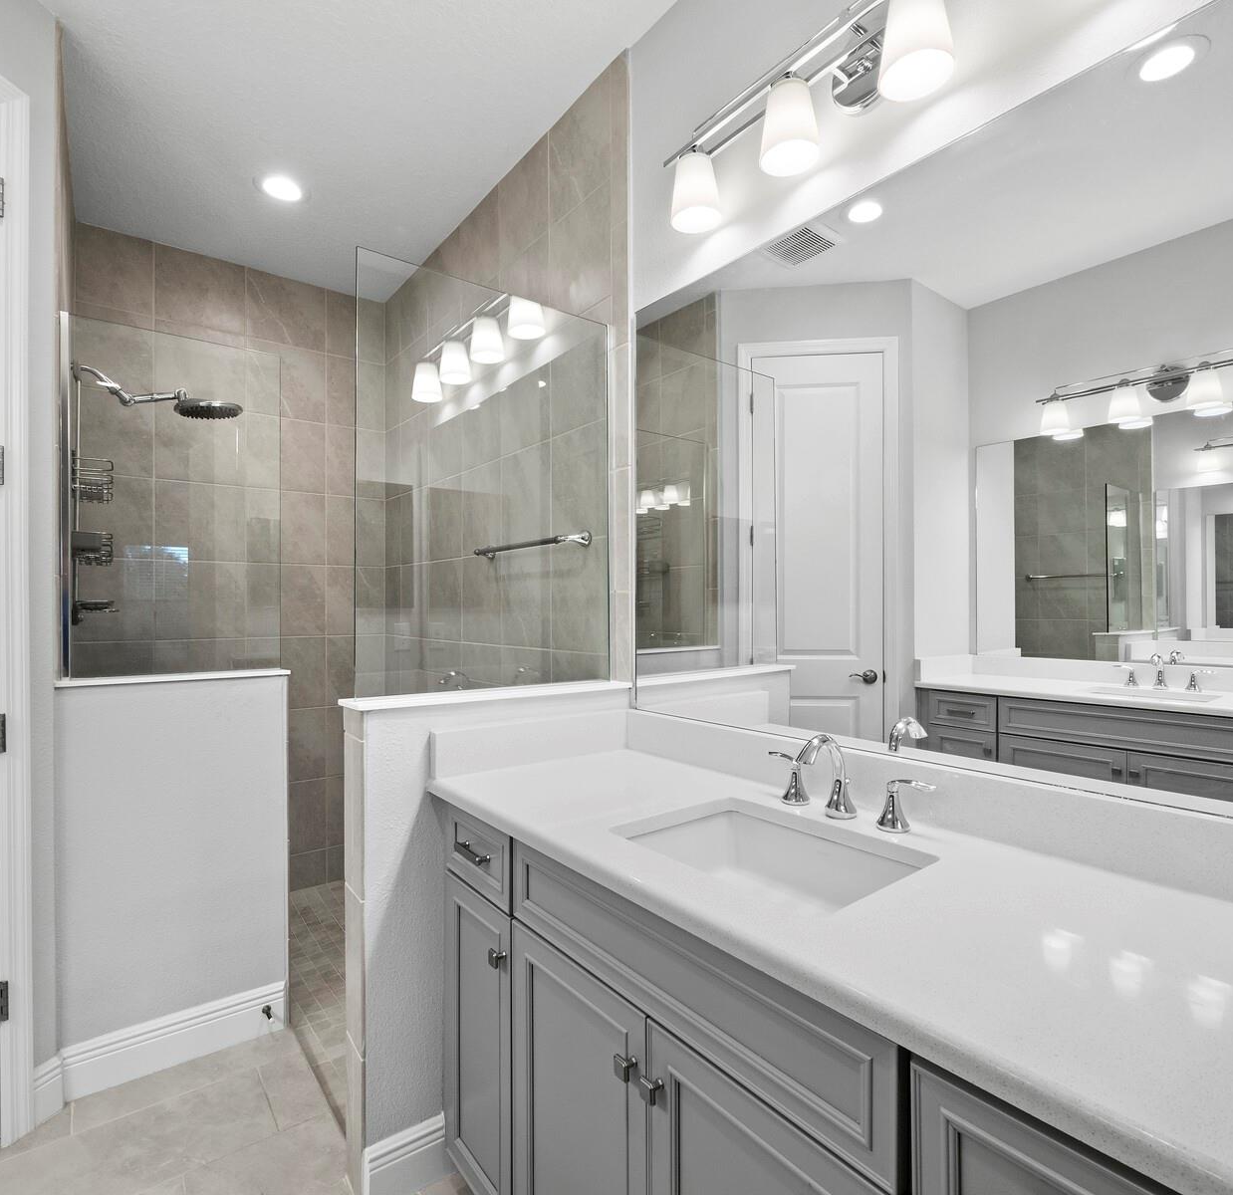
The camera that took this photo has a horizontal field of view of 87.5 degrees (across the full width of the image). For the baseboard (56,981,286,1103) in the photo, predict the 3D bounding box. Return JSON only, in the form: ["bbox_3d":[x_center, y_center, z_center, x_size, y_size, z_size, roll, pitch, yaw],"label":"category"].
[{"bbox_3d":[-1.236,1.253,1.830,0.520,0.137,0.018,0,-1,-36],"label":"baseboard"}]

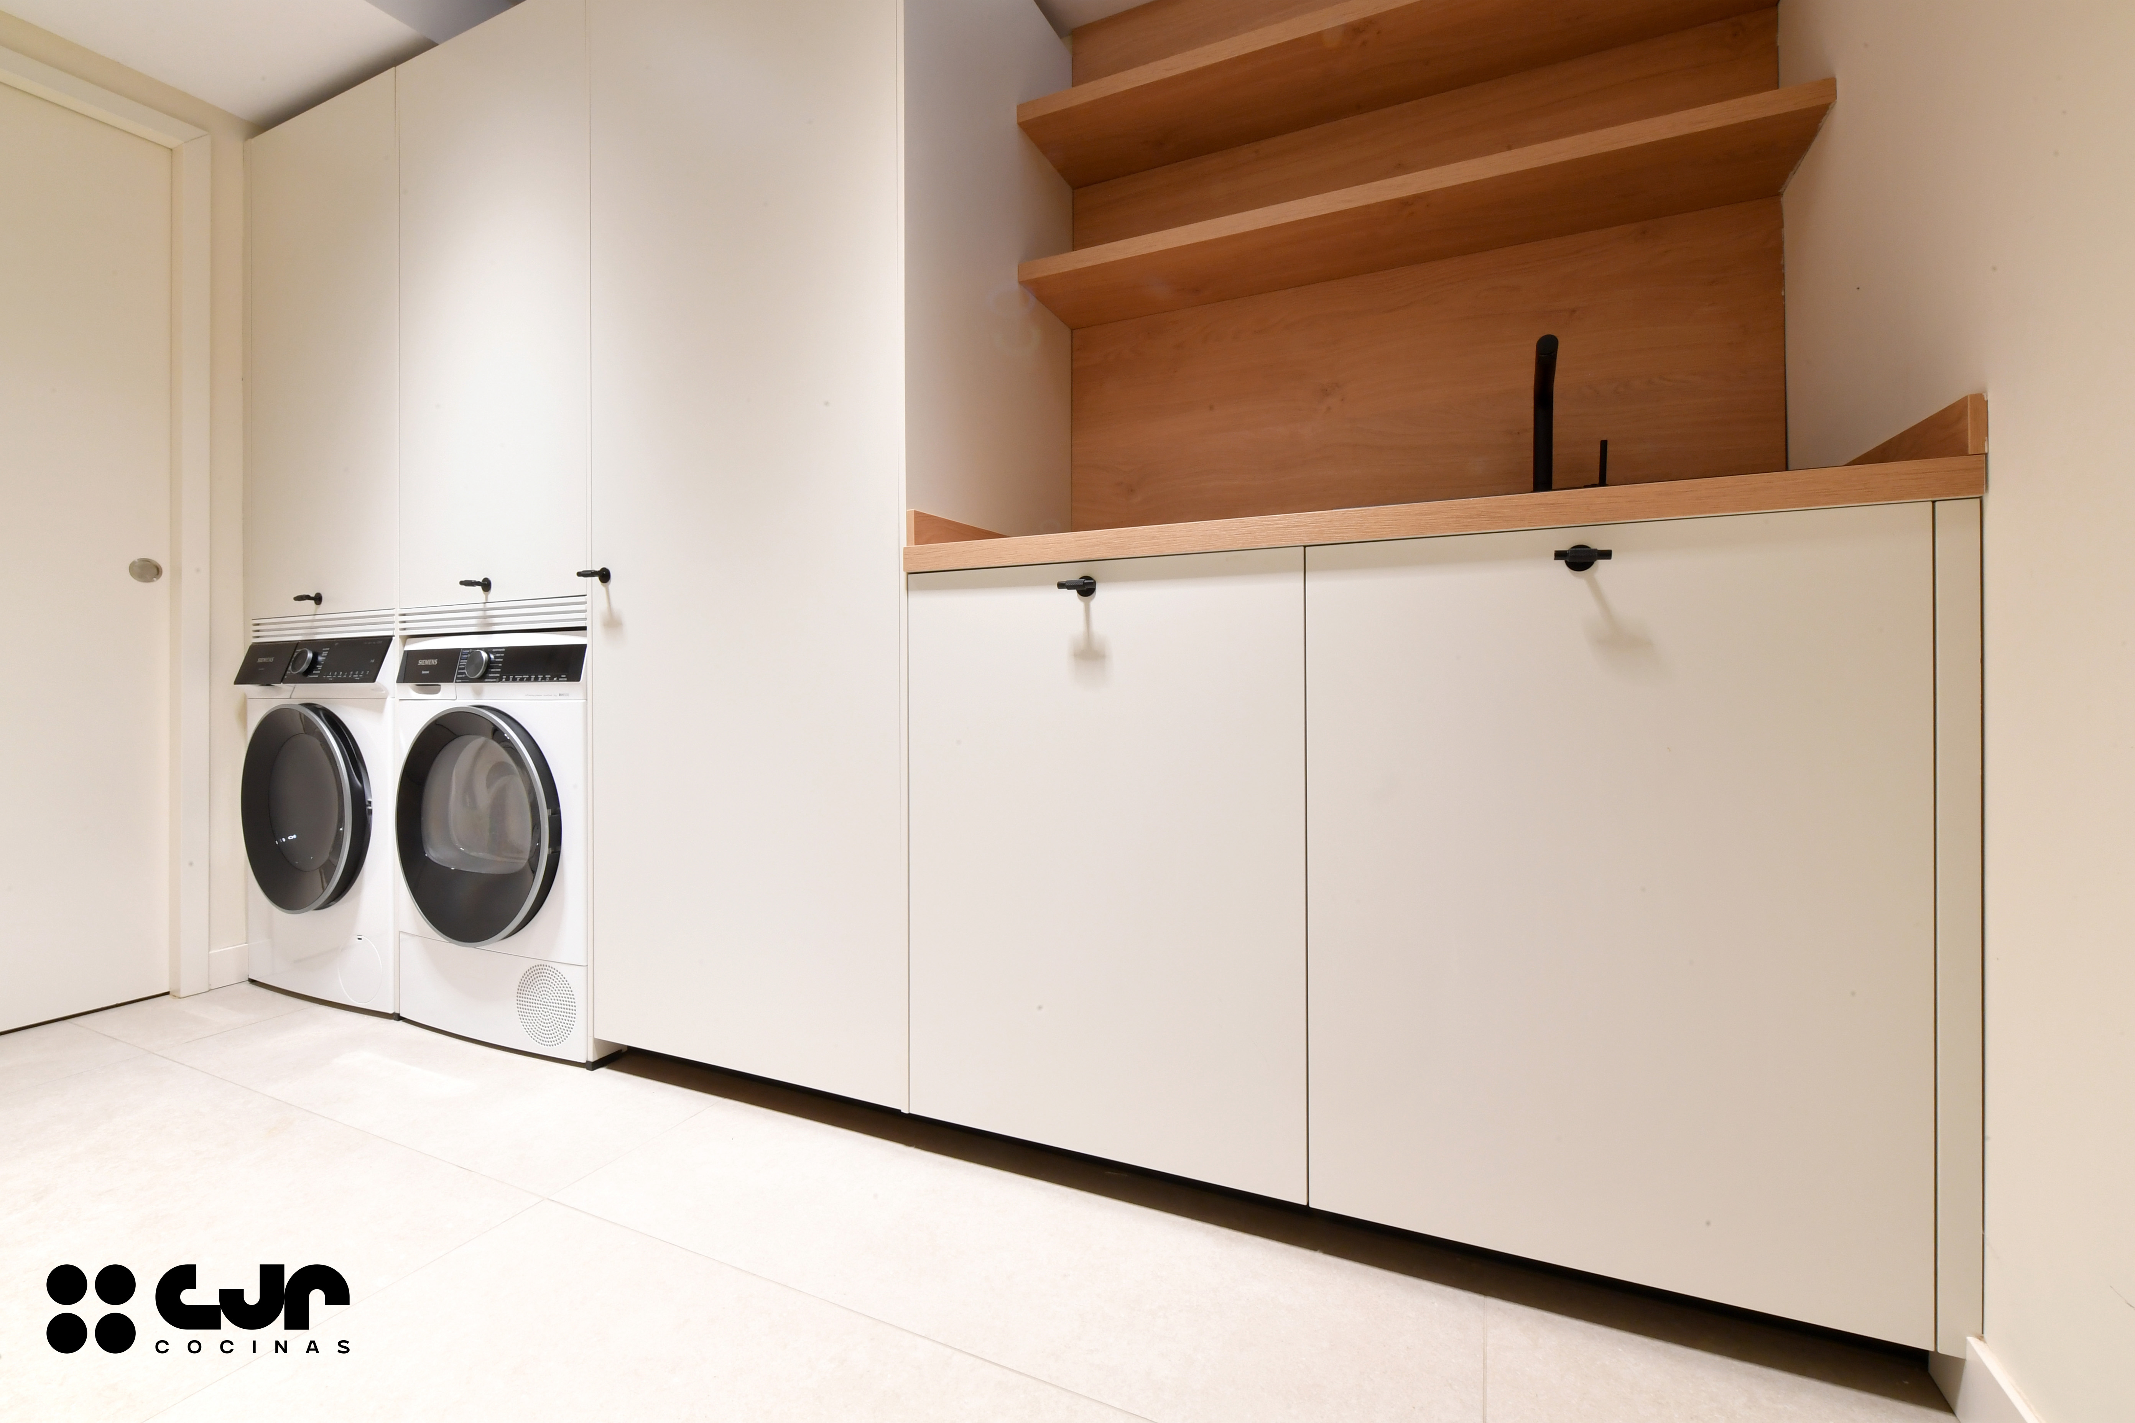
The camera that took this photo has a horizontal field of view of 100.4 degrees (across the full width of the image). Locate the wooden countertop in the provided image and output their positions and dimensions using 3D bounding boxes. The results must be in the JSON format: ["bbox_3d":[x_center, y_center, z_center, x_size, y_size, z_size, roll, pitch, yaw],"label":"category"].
[{"bbox_3d":[0.451,-0.237,1.420,1.272,0.040,0.625,0,1,25],"label":"wooden countertop"}]

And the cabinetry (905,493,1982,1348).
[{"bbox_3d":[0.451,0.210,1.415,1.264,0.850,0.615,0,1,25],"label":"cabinetry"}]

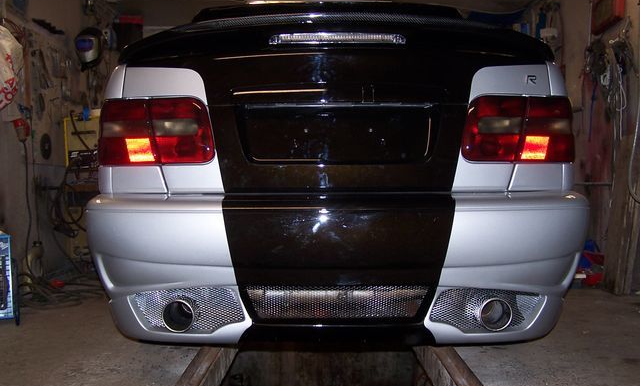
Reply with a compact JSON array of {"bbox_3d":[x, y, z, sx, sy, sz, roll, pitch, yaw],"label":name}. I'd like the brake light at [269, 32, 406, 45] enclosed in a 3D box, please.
[{"bbox_3d":[0.060,-0.534,2.430,0.475,0.045,0.050,0,2,0],"label":"brake light"}]

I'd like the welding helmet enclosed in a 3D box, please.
[{"bbox_3d":[-1.706,-1.062,5.200,0.210,0.310,0.240,0,2,3],"label":"welding helmet"}]

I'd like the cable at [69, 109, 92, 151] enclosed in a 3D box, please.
[{"bbox_3d":[-1.653,-0.431,4.850,0.160,0.285,0.080,0,2,-6],"label":"cable"}]

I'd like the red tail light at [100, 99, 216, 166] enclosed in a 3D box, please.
[{"bbox_3d":[-0.557,-0.211,2.410,0.385,0.230,0.150,0,2,7],"label":"red tail light"}]

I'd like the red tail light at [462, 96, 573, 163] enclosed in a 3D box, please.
[{"bbox_3d":[0.674,-0.218,2.410,0.385,0.230,0.150,-1,2,-7],"label":"red tail light"}]

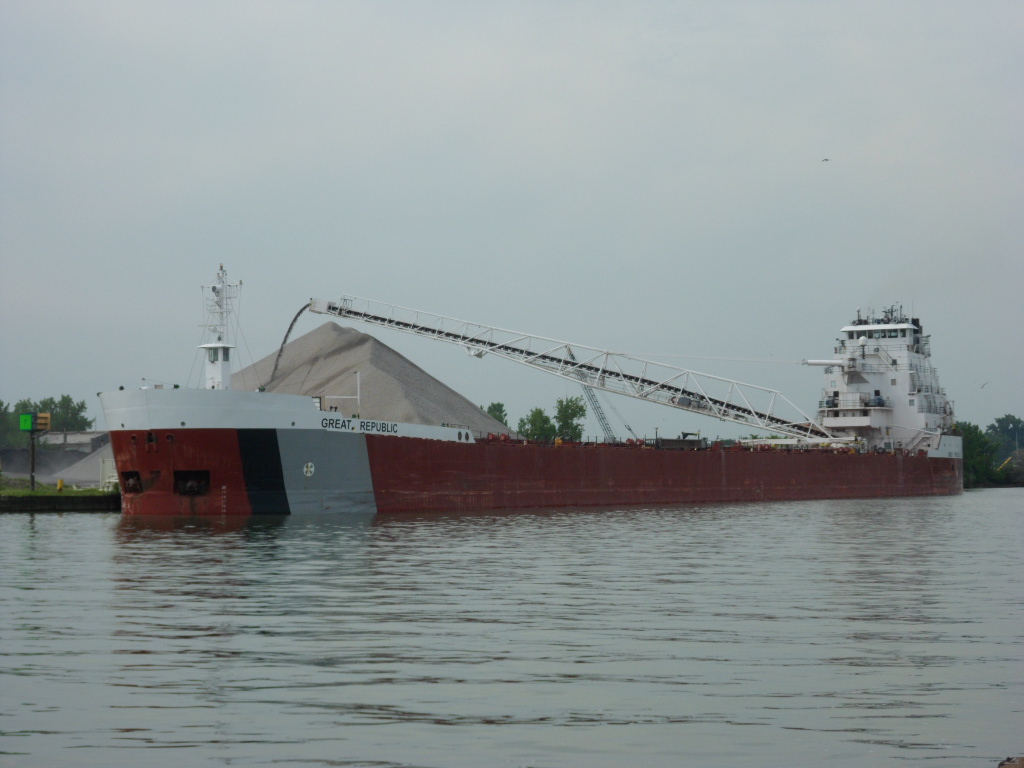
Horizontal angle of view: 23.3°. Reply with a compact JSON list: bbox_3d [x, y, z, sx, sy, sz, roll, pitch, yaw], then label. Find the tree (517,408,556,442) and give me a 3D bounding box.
[{"bbox_3d":[3.944,10.141,400.000,6.400,12.400,6.400,-1,-2,0],"label":"tree"}]

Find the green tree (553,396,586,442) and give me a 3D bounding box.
[{"bbox_3d":[9.256,9.175,400.000,5.500,14.300,5.500,-1,-2,0],"label":"green tree"}]

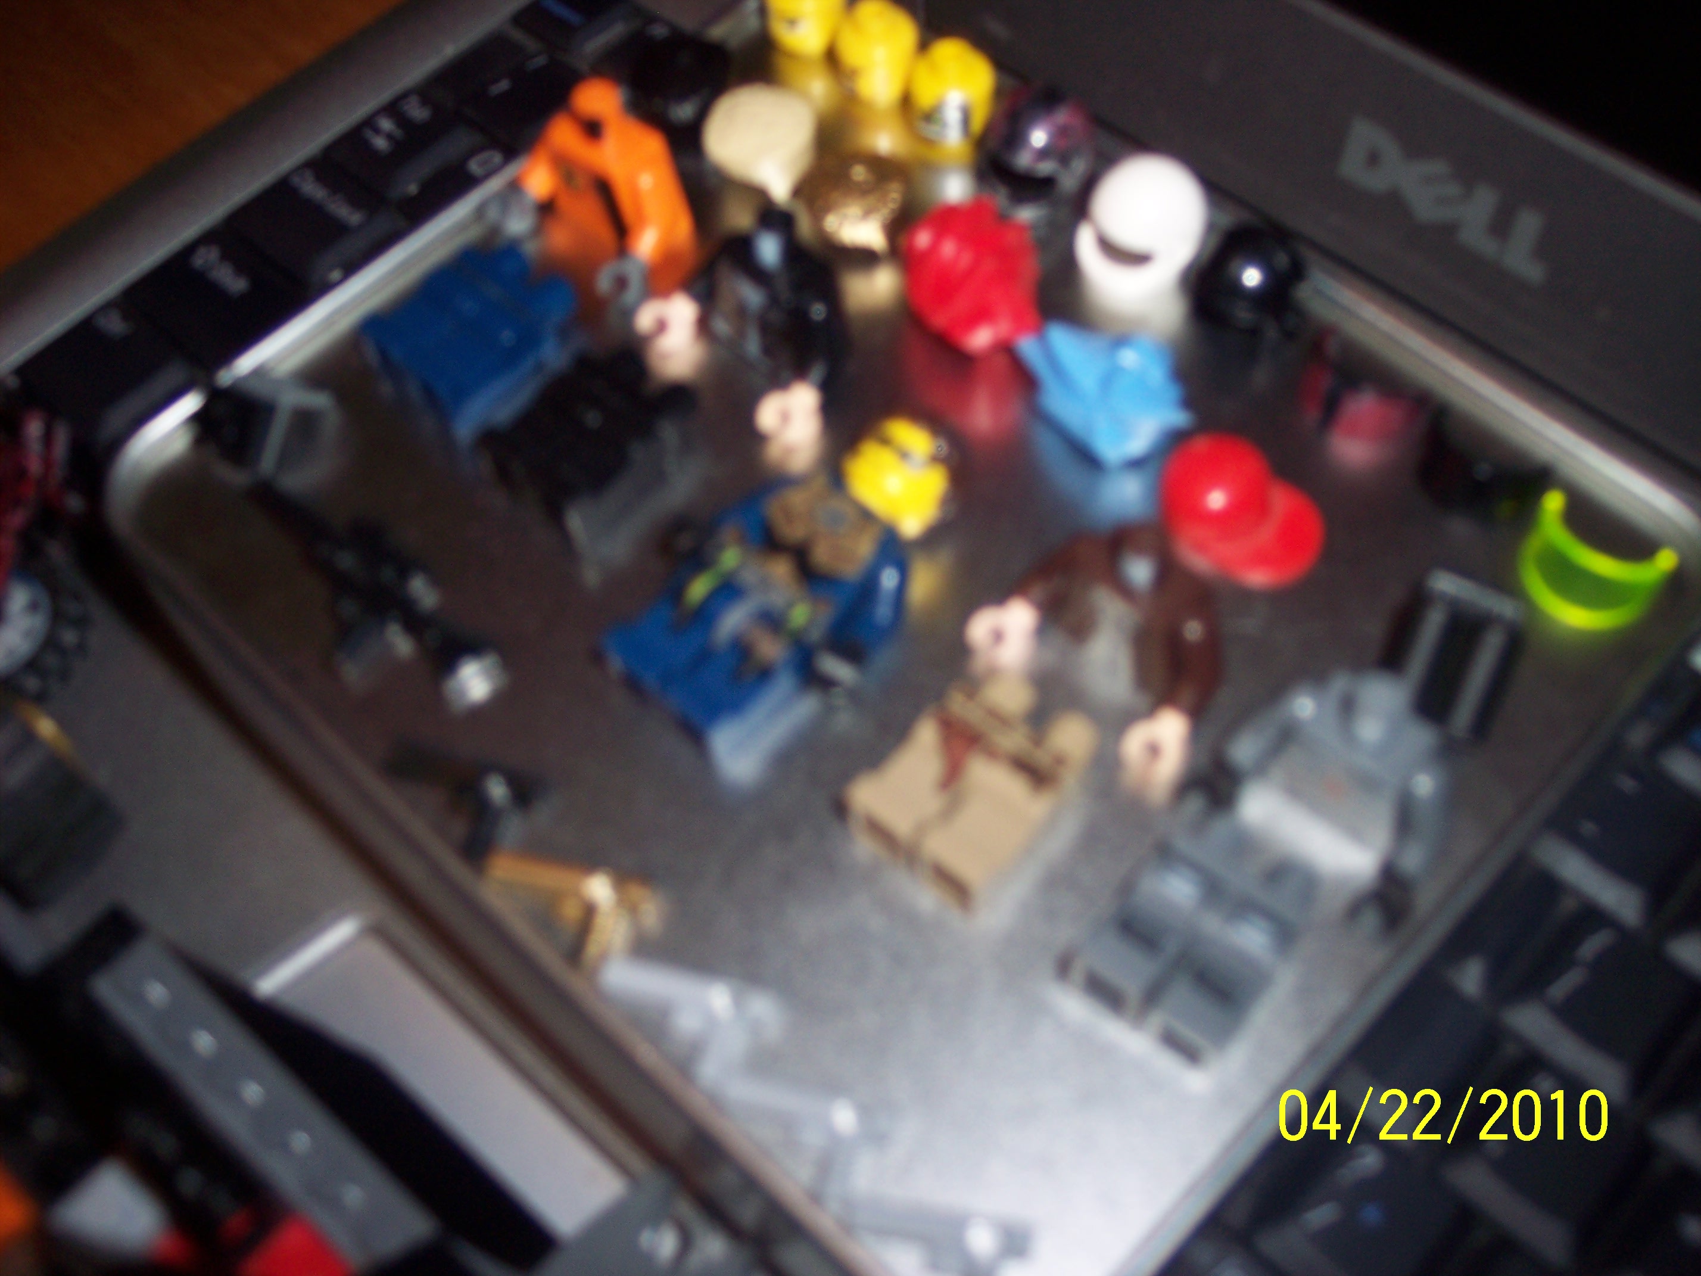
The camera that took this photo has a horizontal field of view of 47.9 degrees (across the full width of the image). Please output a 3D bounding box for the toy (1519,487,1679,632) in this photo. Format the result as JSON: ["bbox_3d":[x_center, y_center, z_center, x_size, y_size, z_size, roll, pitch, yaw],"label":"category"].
[{"bbox_3d":[0.079,-0.007,0.206,0.015,0.008,0.010,29,64,19],"label":"toy"}]

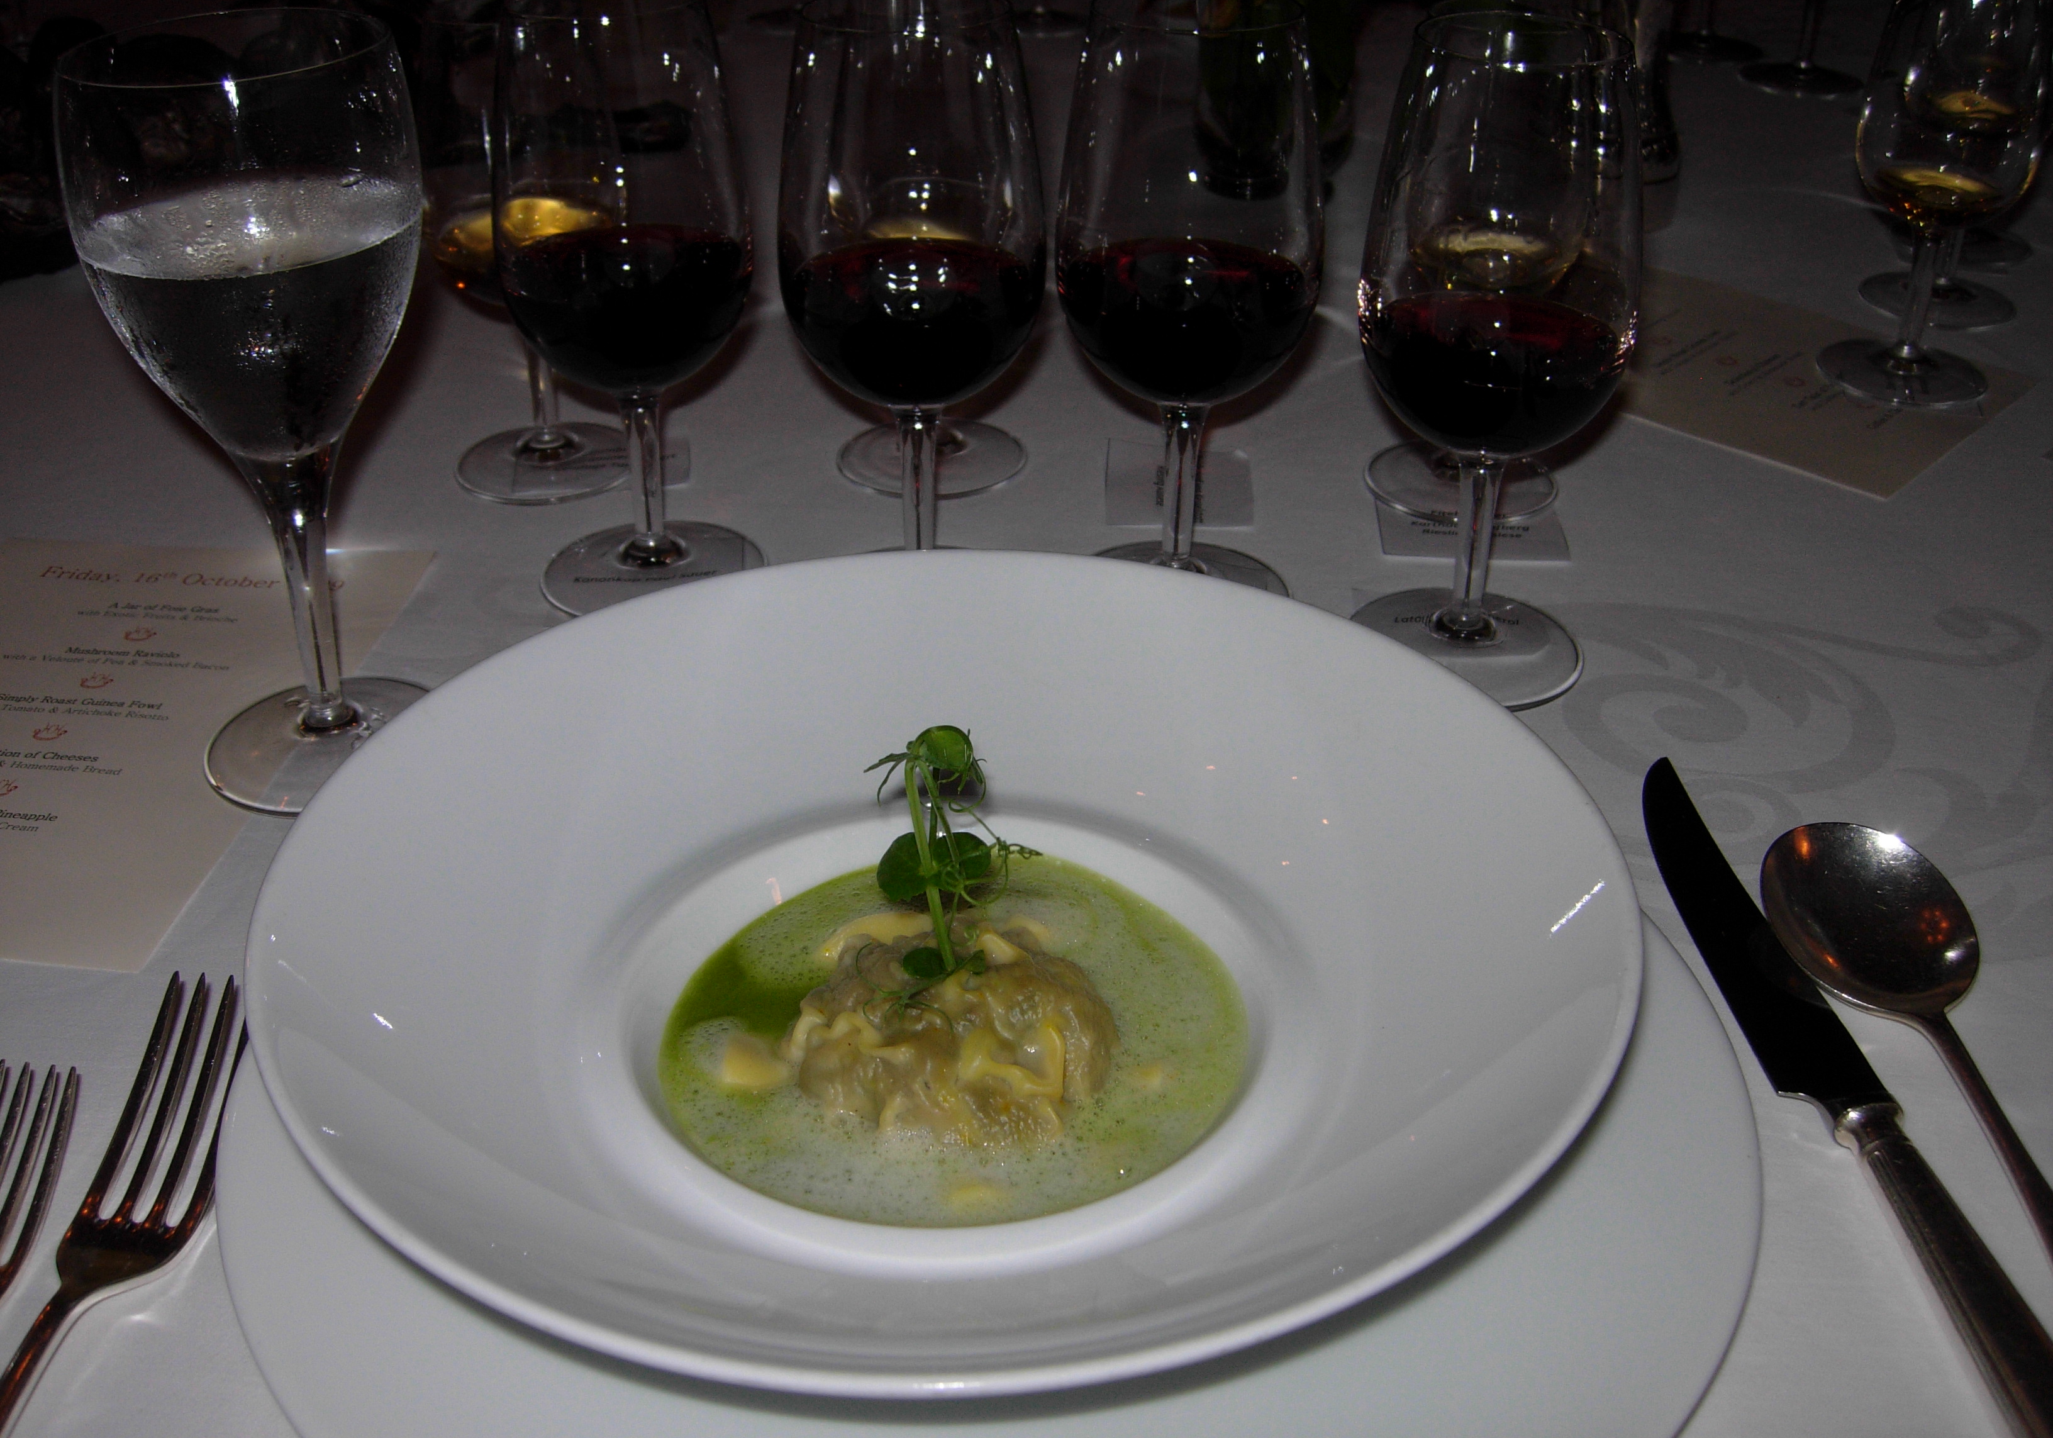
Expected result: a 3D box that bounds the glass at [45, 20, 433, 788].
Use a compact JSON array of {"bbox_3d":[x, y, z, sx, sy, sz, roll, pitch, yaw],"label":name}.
[{"bbox_3d":[-0.163,-0.064,0.475,0.073,0.168,0.073,0,31,0],"label":"glass"}]

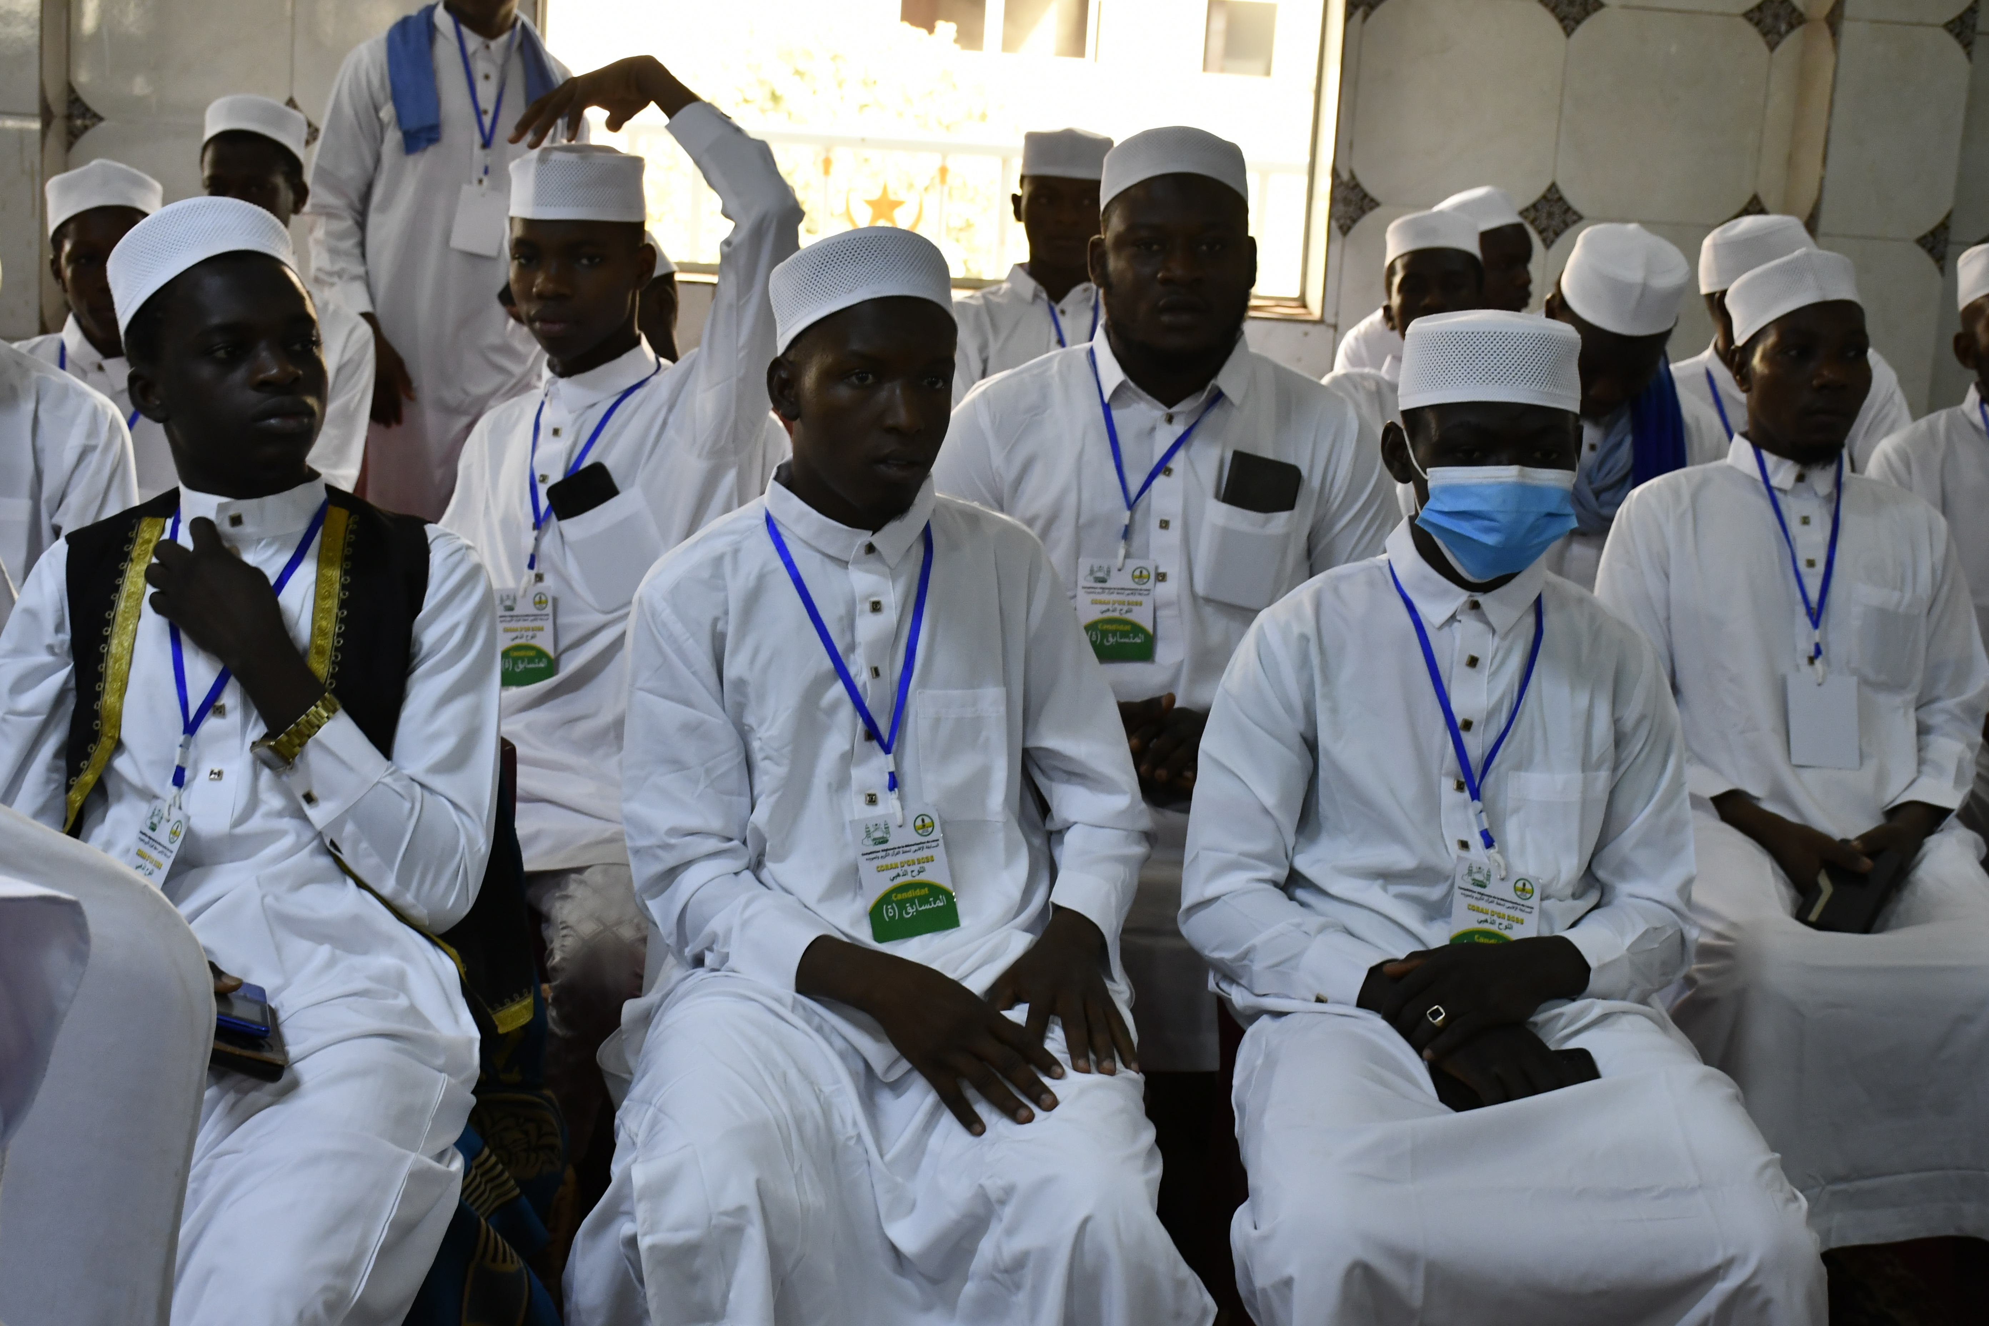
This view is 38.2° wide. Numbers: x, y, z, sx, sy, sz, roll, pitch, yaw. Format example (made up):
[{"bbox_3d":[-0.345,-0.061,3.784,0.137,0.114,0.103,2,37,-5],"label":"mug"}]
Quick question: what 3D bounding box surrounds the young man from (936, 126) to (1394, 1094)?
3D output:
[{"bbox_3d":[0.191,0.087,3.290,0.570,1.360,0.760,3,11,2],"label":"young man"}]

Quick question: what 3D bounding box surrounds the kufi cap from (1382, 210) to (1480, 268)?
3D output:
[{"bbox_3d":[0.760,-0.741,4.980,0.167,0.088,0.185,1,-7,-8],"label":"kufi cap"}]

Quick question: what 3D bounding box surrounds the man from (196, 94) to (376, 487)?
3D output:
[{"bbox_3d":[-1.190,-0.230,4.628,0.500,1.350,0.720,4,11,8],"label":"man"}]

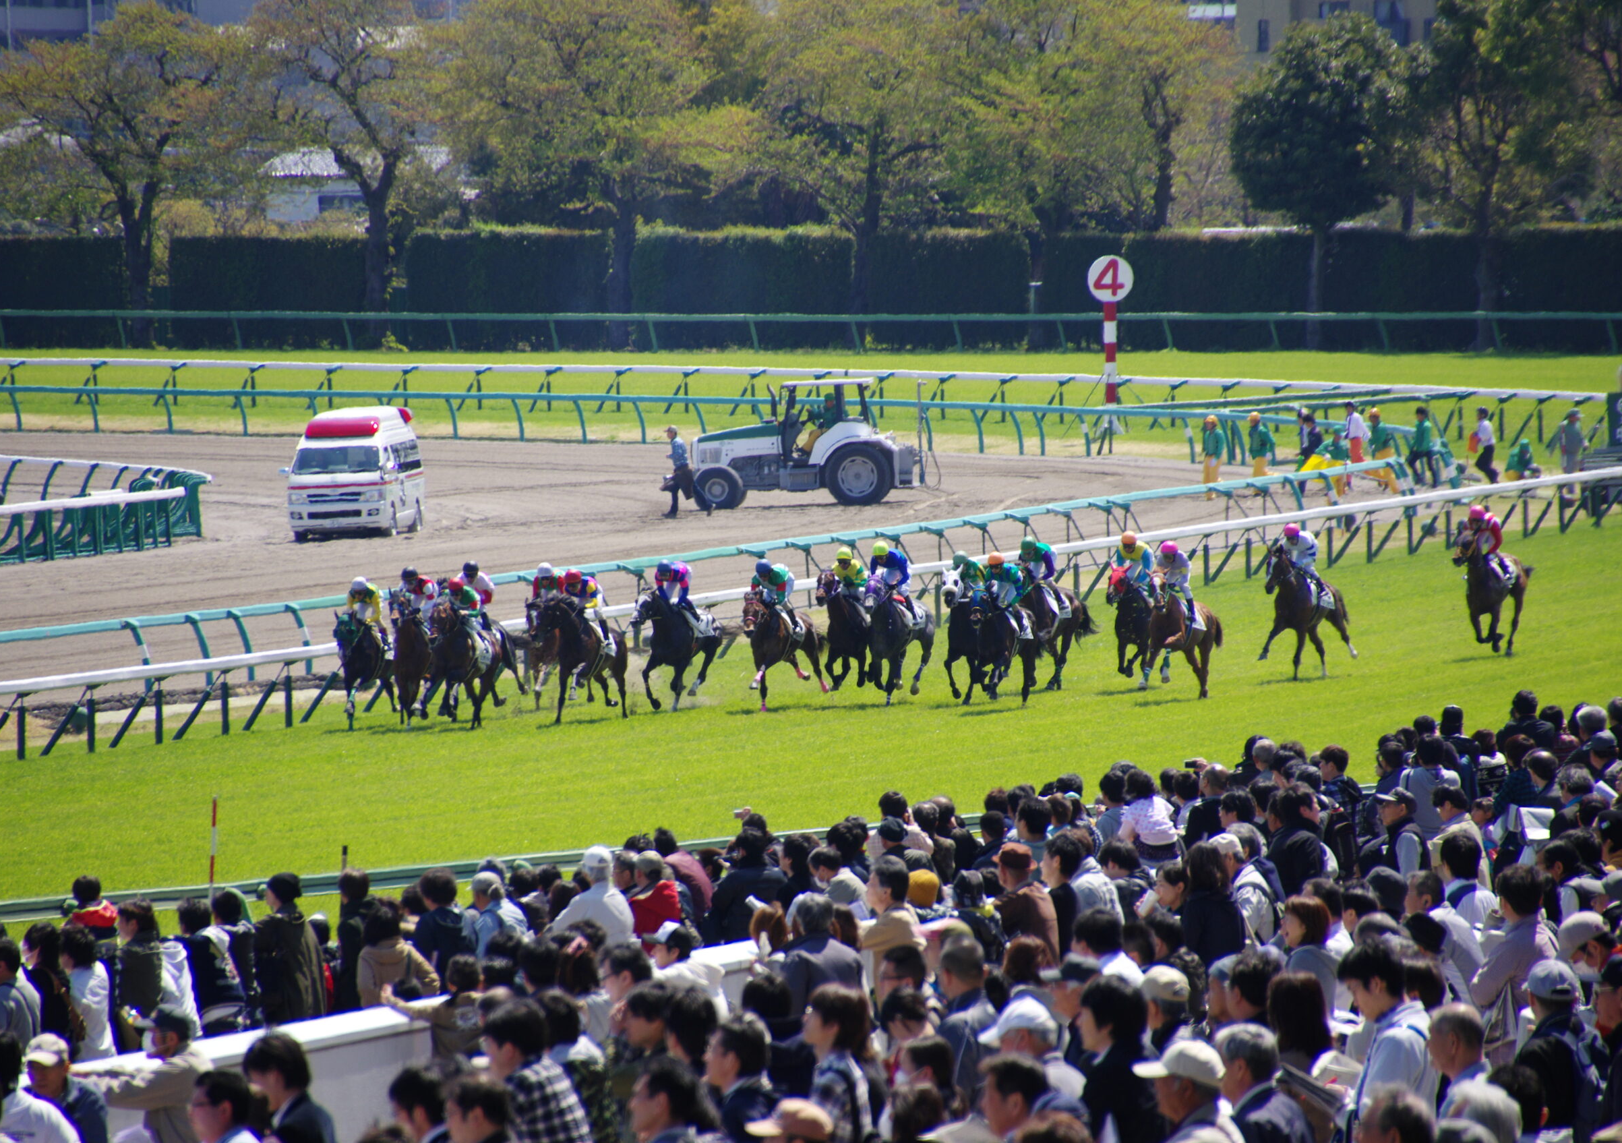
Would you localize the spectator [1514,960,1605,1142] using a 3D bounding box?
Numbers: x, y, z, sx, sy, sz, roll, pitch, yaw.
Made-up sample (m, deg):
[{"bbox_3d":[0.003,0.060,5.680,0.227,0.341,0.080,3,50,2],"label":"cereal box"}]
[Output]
[{"bbox_3d":[2.860,2.344,74.530,0.500,1.700,0.380,-2,3,-43],"label":"spectator"}]

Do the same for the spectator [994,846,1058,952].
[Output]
[{"bbox_3d":[1.246,2.427,113.026,0.480,1.680,0.320,-1,2,-34],"label":"spectator"}]

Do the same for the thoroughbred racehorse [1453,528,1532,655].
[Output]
[{"bbox_3d":[10.233,0.307,290.864,0.600,1.930,2.350,0,1,19],"label":"thoroughbred racehorse"}]

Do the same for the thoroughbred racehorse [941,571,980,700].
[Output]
[{"bbox_3d":[2.481,0.938,284.000,0.620,1.950,2.400,1,2,19],"label":"thoroughbred racehorse"}]

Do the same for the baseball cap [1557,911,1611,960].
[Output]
[{"bbox_3d":[3.196,1.503,80.500,0.260,0.140,0.180,-39,-6,12],"label":"baseball cap"}]

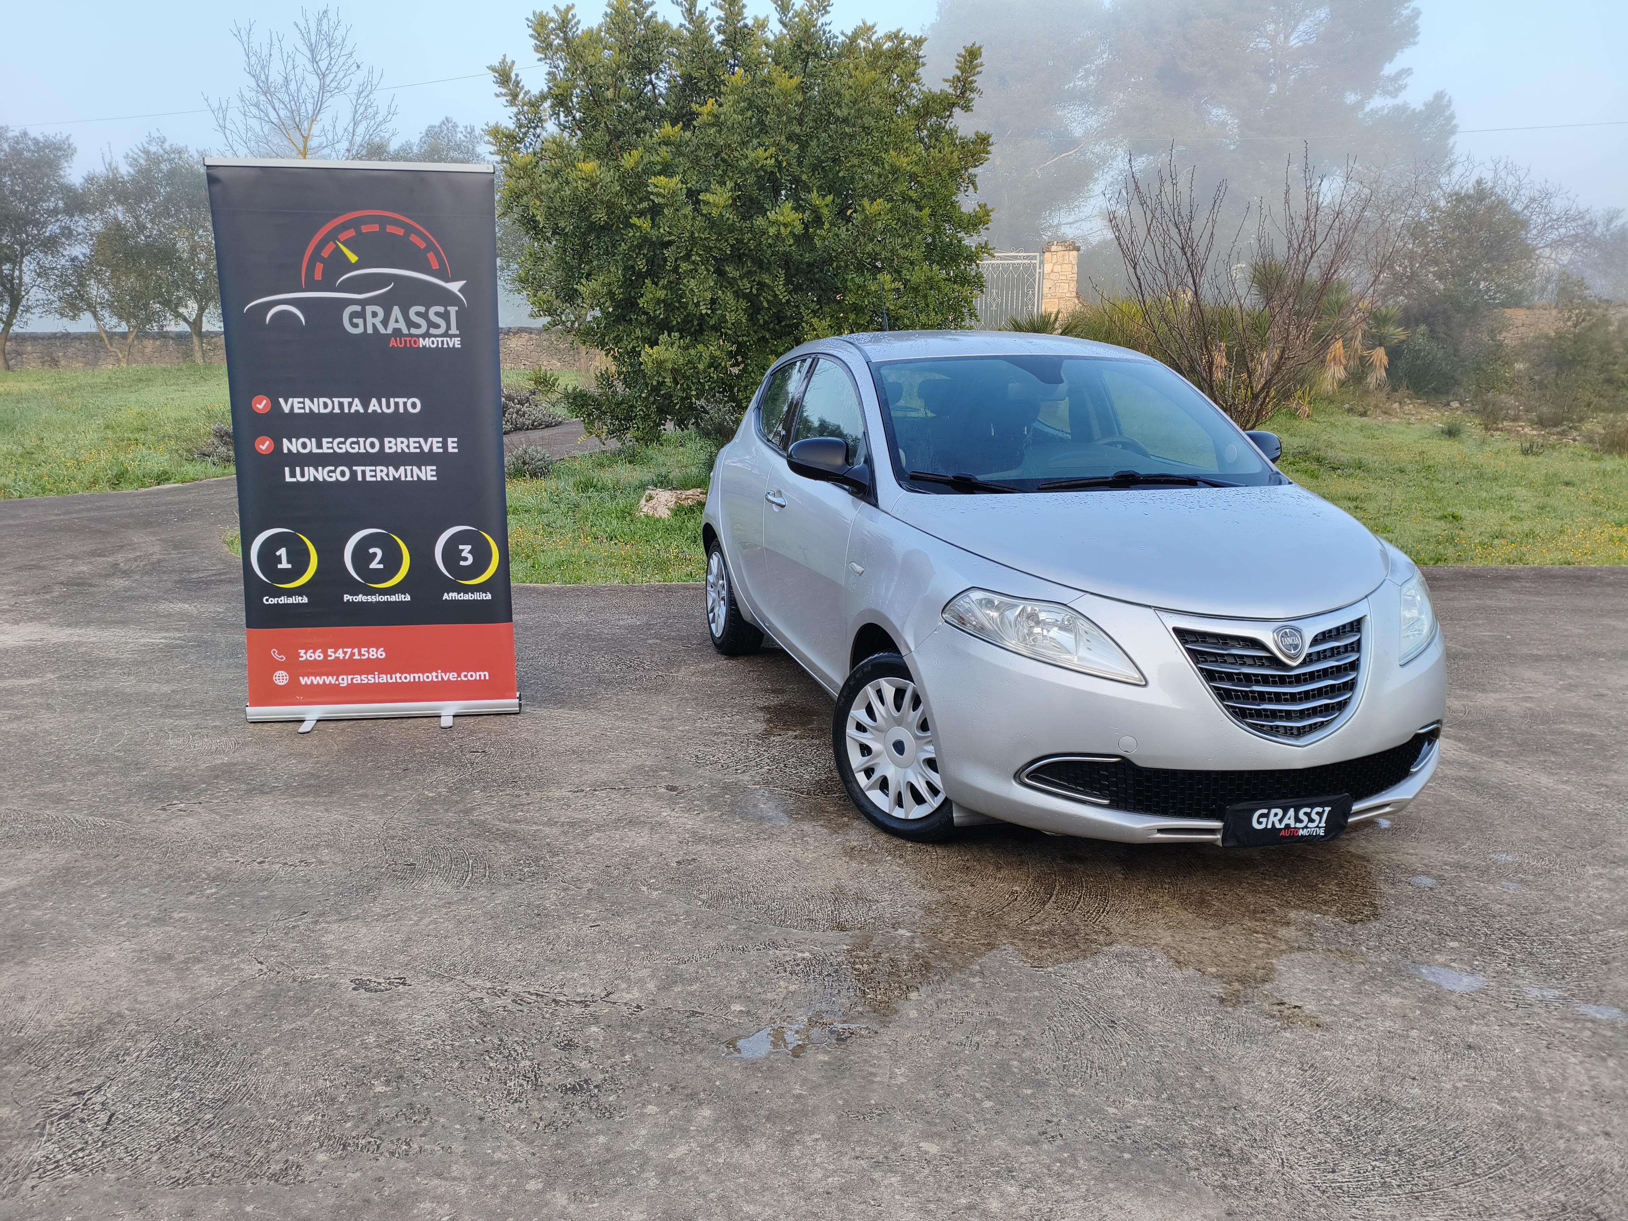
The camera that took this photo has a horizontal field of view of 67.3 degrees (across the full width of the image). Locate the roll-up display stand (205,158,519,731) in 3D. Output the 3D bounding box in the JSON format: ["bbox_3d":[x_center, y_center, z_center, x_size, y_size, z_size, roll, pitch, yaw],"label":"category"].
[{"bbox_3d":[-1.715,-0.587,4.700,1.030,2.100,0.320,-2,13,-8],"label":"roll-up display stand"}]

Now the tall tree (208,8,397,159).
[{"bbox_3d":[-10.048,-7.988,24.000,3.695,7.714,3.600,0,12,0],"label":"tall tree"}]

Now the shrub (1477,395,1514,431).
[{"bbox_3d":[10.872,-3.154,19.500,0.588,0.568,0.600,0,12,0],"label":"shrub"}]

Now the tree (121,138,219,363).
[{"bbox_3d":[-18.704,-10.872,37.000,4.503,6.850,4.300,0,12,0],"label":"tree"}]

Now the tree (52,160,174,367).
[{"bbox_3d":[-21.206,-10.507,37.000,3.656,6.273,3.700,0,12,0],"label":"tree"}]

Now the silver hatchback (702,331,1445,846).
[{"bbox_3d":[0.685,-0.325,4.885,1.760,1.520,3.840,-4,13,-17],"label":"silver hatchback"}]

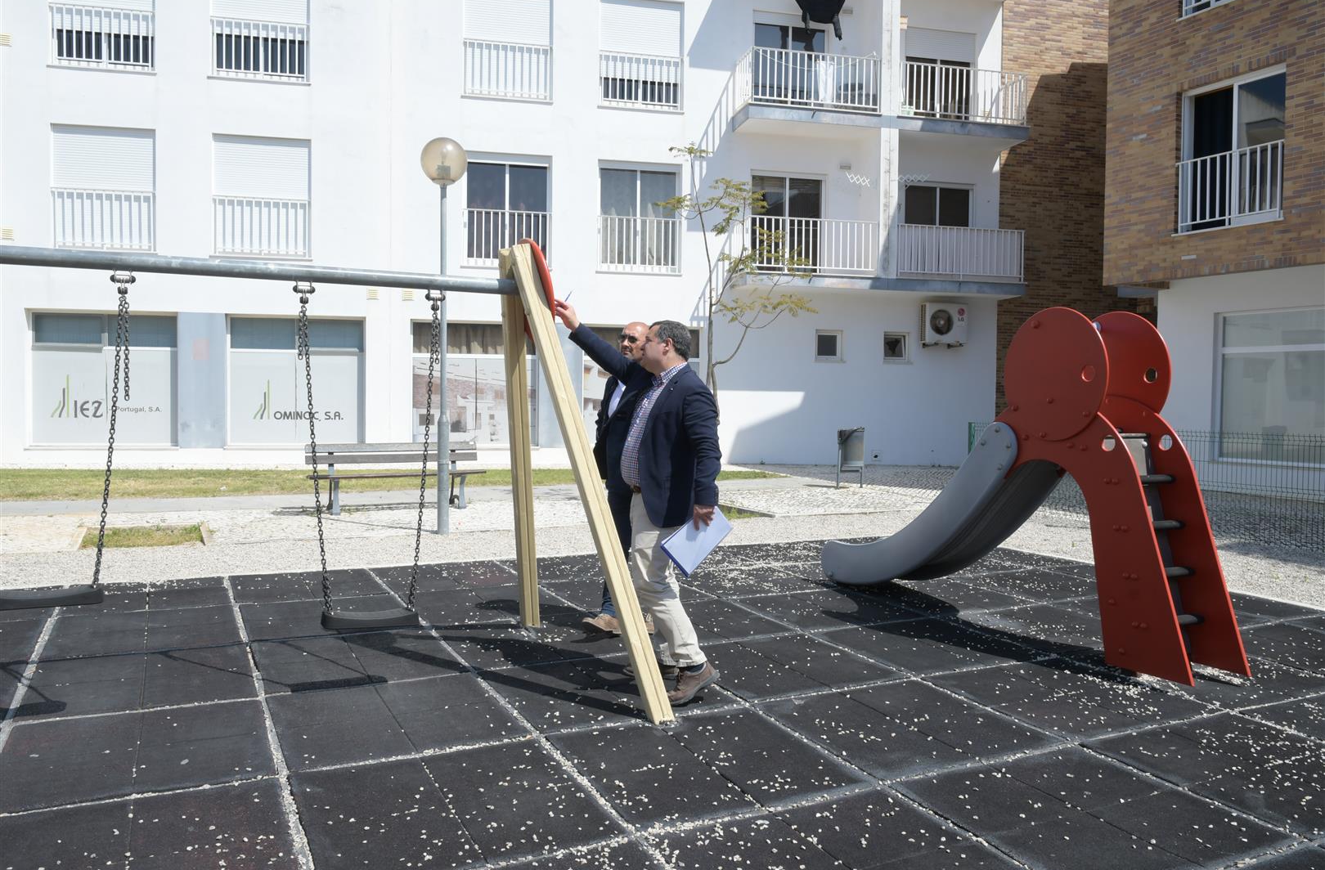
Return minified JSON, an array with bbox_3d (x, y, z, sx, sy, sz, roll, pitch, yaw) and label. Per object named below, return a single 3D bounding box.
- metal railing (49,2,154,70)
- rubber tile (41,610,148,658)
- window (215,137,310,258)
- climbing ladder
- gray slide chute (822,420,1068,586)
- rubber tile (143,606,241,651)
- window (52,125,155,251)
[{"bbox_3d":[-8.965,-6.348,15.919,1.524,0.987,0.070,0,3,-13],"label":"metal railing"},{"bbox_3d":[-3.172,1.155,5.593,0.495,0.040,0.983,-1,4,-26],"label":"rubber tile"},{"bbox_3d":[-6.535,-3.885,16.189,1.489,1.920,0.180,0,2,-13],"label":"window"},{"bbox_3d":[2.515,0.266,5.513,0.500,1.950,1.350,0,2,-26],"label":"climbing ladder"},{"bbox_3d":[1.895,0.505,6.803,0.520,1.200,2.060,0,2,-26],"label":"gray slide chute"},{"bbox_3d":[-2.724,1.150,5.814,0.495,0.040,0.983,-1,4,-26],"label":"rubber tile"},{"bbox_3d":[-9.003,-3.961,16.083,1.518,1.987,0.190,0,3,-13],"label":"window"}]

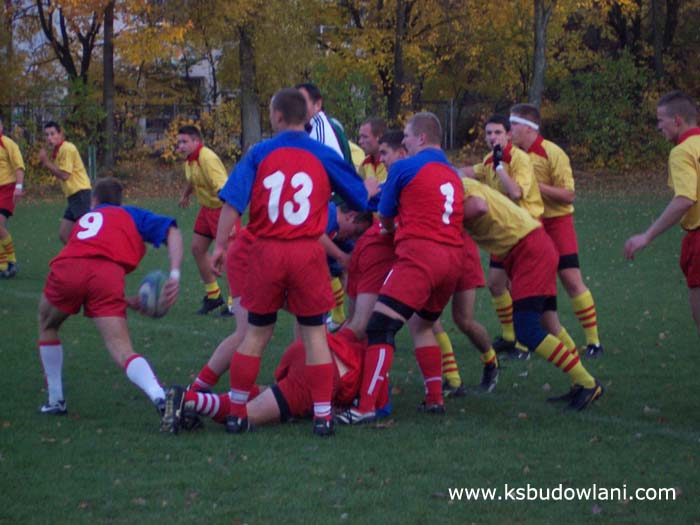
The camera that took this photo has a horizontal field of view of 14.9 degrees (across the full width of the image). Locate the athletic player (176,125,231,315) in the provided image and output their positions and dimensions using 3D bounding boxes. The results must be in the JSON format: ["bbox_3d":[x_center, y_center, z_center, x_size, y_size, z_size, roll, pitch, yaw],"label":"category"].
[{"bbox_3d":[-1.272,-0.395,23.507,0.540,1.650,0.550,2,3,35],"label":"athletic player"}]

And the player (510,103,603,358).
[{"bbox_3d":[1.463,-0.242,18.909,0.570,1.780,0.530,-1,3,-22],"label":"player"}]

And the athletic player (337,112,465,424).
[{"bbox_3d":[0.279,0.001,14.766,0.620,1.680,0.640,2,3,38],"label":"athletic player"}]

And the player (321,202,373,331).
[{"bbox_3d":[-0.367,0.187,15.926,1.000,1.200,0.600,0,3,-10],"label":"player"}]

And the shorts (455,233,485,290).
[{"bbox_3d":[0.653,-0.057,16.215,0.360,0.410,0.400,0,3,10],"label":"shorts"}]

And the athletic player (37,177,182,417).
[{"bbox_3d":[-1.363,0.164,15.124,0.780,1.320,0.750,0,3,10],"label":"athletic player"}]

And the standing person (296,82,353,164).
[{"bbox_3d":[-0.175,-0.183,17.010,0.500,1.850,0.580,-1,3,-18],"label":"standing person"}]

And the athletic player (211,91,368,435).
[{"bbox_3d":[-0.326,-0.020,13.914,0.800,1.800,0.500,0,3,5],"label":"athletic player"}]

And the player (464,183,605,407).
[{"bbox_3d":[1.002,0.145,15.423,0.950,1.330,0.600,0,3,4],"label":"player"}]

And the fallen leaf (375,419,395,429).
[{"bbox_3d":[0.183,0.848,14.155,0.105,0.042,0.090,0,3,0],"label":"fallen leaf"}]

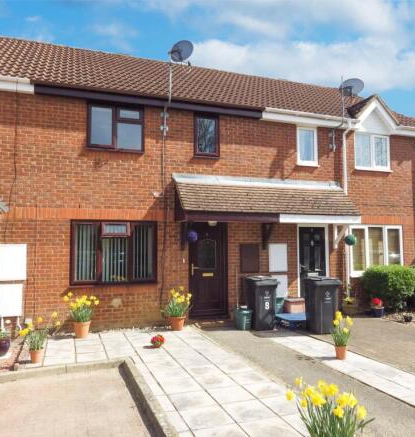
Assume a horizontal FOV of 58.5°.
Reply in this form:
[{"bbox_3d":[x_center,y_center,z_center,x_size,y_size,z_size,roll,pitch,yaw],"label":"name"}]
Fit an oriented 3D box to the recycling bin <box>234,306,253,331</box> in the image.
[{"bbox_3d":[0.749,2.079,7.640,0.320,0.420,0.340,2,-5,-28],"label":"recycling bin"}]

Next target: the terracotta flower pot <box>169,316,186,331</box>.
[{"bbox_3d":[-0.580,2.093,7.401,0.321,0.245,0.321,0,-4,0],"label":"terracotta flower pot"}]

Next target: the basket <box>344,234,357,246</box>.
[{"bbox_3d":[3.338,0.512,8.627,0.260,0.260,0.260,1,-4,-19],"label":"basket"}]

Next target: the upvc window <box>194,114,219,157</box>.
[{"bbox_3d":[-0.007,-1.866,8.403,0.580,0.950,0.100,1,-4,-19],"label":"upvc window"}]

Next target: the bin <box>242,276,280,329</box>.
[{"bbox_3d":[1.115,1.728,7.696,0.490,1.050,0.560,1,-4,-16],"label":"bin"}]

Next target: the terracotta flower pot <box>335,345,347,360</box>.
[{"bbox_3d":[2.034,2.042,5.636,0.161,0.184,0.161,0,-4,0],"label":"terracotta flower pot"}]

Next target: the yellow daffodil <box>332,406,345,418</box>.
[{"bbox_3d":[0.919,1.362,2.600,0.080,0.077,0.065,-2,-4,30],"label":"yellow daffodil"}]

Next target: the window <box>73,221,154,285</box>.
[{"bbox_3d":[-1.894,0.709,7.598,1.756,1.338,0.100,1,-4,-17],"label":"window"}]

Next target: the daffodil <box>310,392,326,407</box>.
[{"bbox_3d":[0.794,1.295,2.650,0.105,0.090,0.080,-2,-4,30],"label":"daffodil"}]

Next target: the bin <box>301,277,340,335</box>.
[{"bbox_3d":[2.277,1.748,7.443,0.530,1.050,0.700,1,-4,-9],"label":"bin"}]

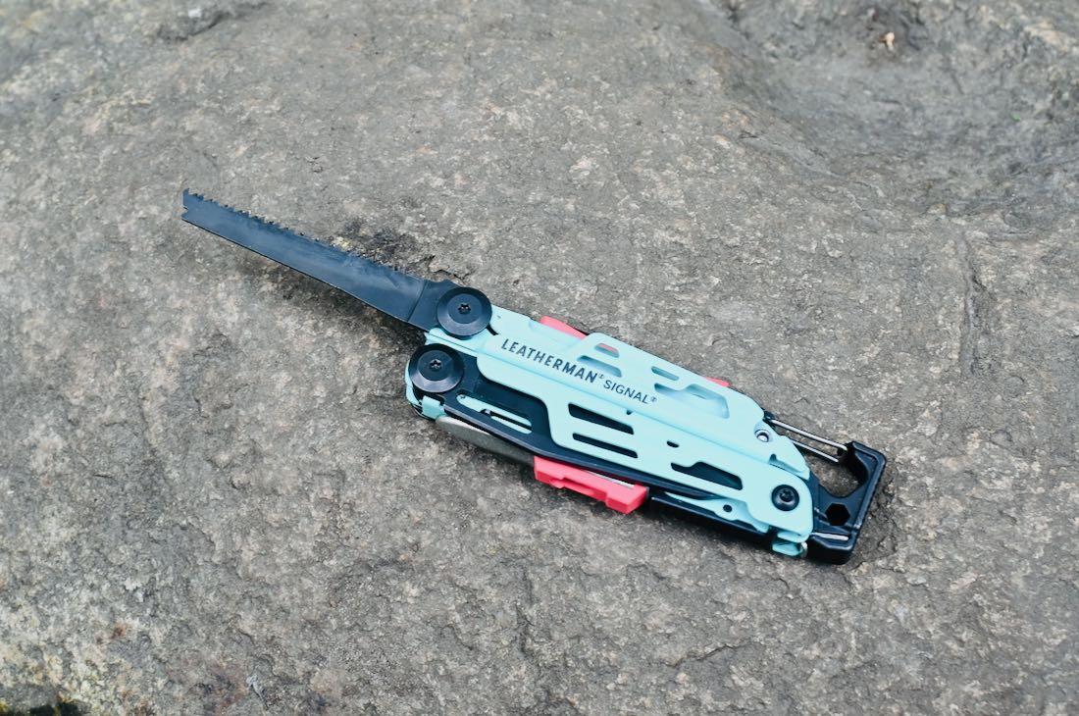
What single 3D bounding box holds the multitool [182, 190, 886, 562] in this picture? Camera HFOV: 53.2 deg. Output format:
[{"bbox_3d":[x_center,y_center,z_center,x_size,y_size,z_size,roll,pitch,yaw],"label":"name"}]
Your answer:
[{"bbox_3d":[-0.013,0.004,0.269,0.190,0.019,0.040,21,64,10],"label":"multitool"}]

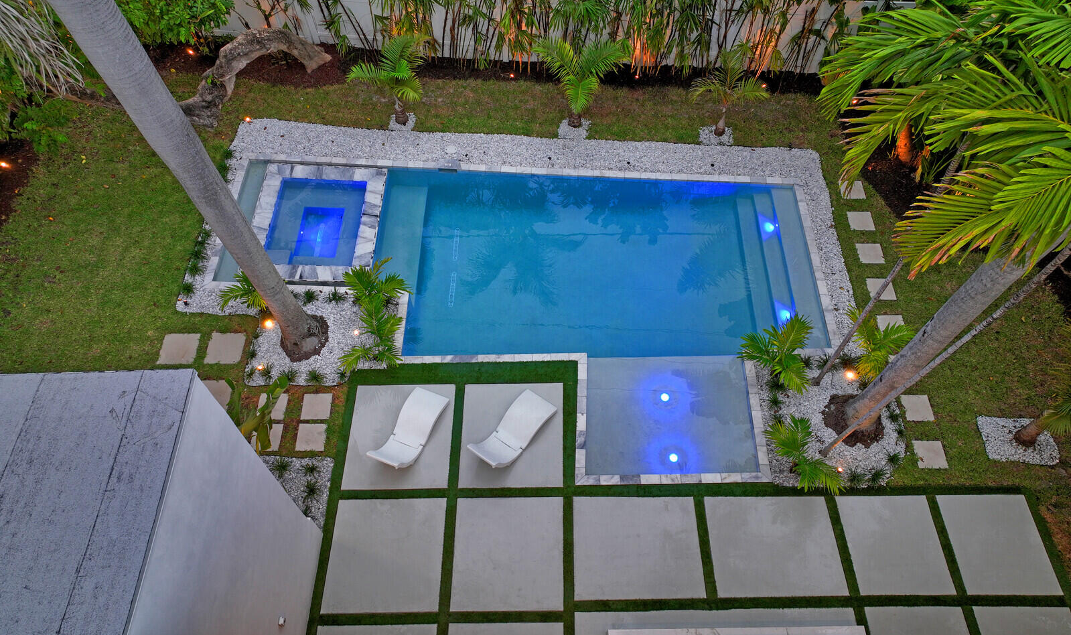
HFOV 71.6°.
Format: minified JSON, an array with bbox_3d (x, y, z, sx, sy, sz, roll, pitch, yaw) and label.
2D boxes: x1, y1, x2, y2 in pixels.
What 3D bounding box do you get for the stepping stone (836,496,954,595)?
[{"bbox_3d":[5.337,3.385,11.067,1.379,0.080,1.465,0,57,0],"label":"stepping stone"}]

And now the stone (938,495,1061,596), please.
[{"bbox_3d":[6.383,3.133,10.280,1.242,0.060,1.405,-1,55,2],"label":"stone"}]

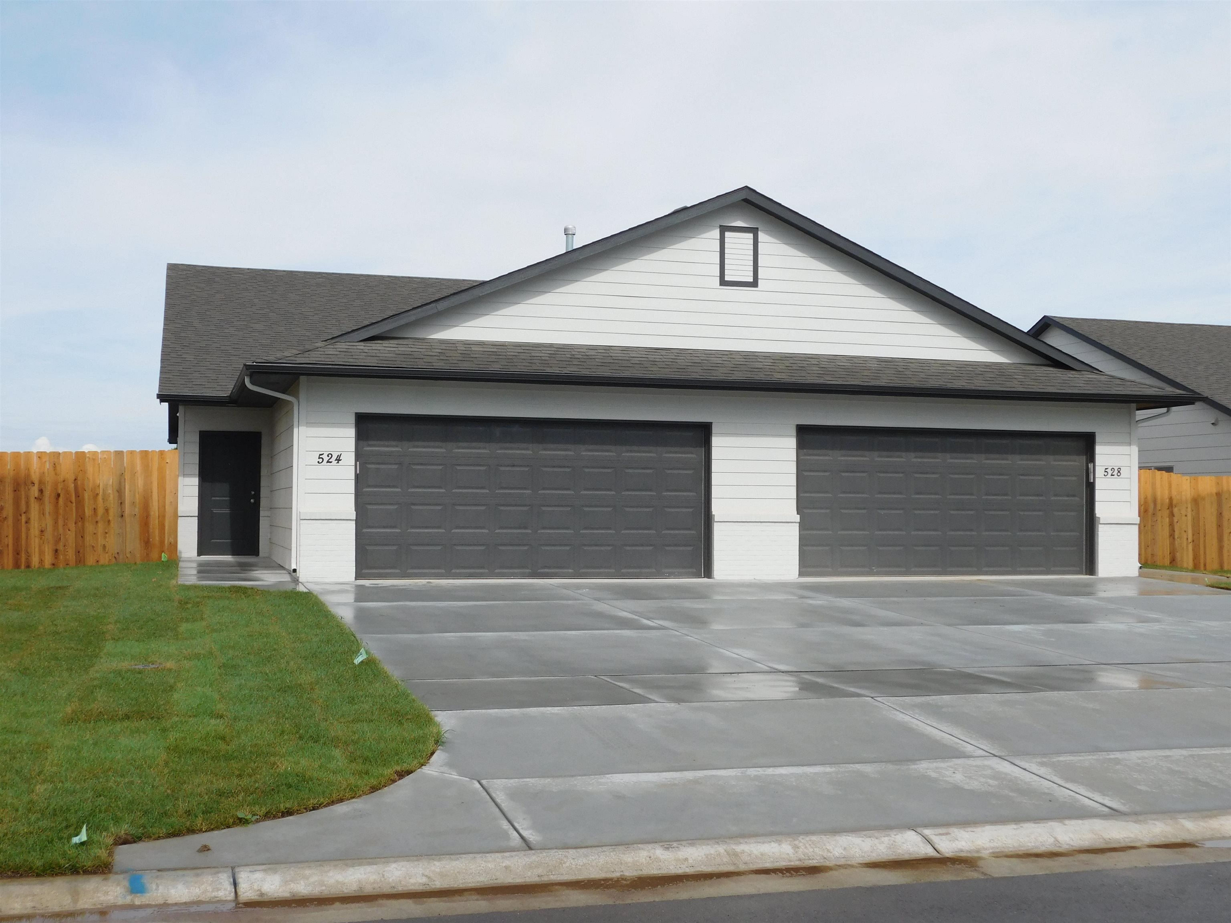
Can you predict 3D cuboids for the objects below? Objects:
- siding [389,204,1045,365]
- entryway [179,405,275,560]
[{"bbox_3d":[1.822,-2.692,20.638,10.120,2.210,0.200,1,-3,-17],"label":"siding"},{"bbox_3d":[-6.488,0.331,23.701,1.500,2.550,0.300,1,-3,-17],"label":"entryway"}]

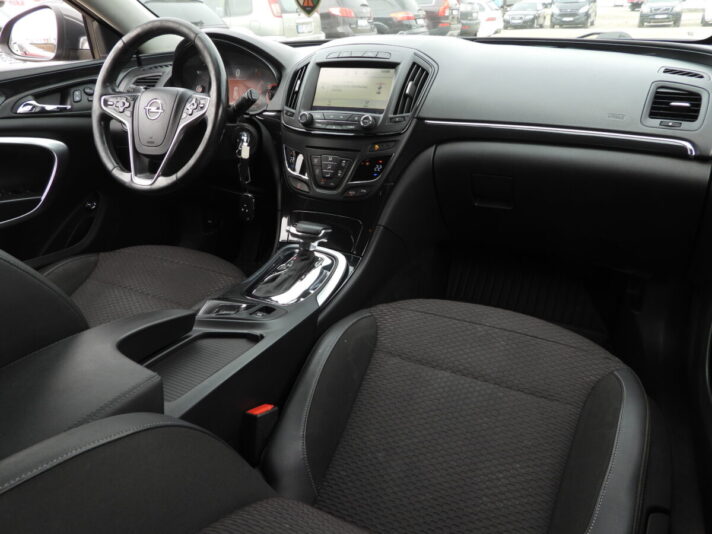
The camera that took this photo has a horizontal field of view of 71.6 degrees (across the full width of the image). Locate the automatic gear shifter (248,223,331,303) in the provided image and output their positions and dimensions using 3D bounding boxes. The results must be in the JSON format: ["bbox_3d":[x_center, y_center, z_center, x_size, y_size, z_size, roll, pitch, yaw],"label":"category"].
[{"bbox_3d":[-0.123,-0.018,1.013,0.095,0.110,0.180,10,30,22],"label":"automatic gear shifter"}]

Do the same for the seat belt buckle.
[{"bbox_3d":[-0.146,0.253,0.734,0.030,0.084,0.052,10,6,22],"label":"seat belt buckle"}]

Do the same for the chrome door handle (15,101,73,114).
[{"bbox_3d":[-0.765,-0.391,1.209,0.035,0.036,0.135,10,25,22],"label":"chrome door handle"}]

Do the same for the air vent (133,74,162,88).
[{"bbox_3d":[-0.584,-0.507,1.383,0.080,0.056,0.030,-1,8,3],"label":"air vent"}]

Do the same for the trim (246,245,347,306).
[{"bbox_3d":[-0.128,0.014,1.017,0.185,0.038,0.190,10,42,22],"label":"trim"}]

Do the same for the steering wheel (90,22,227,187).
[{"bbox_3d":[-0.434,-0.357,1.111,0.375,0.370,0.095,10,3,22],"label":"steering wheel"}]

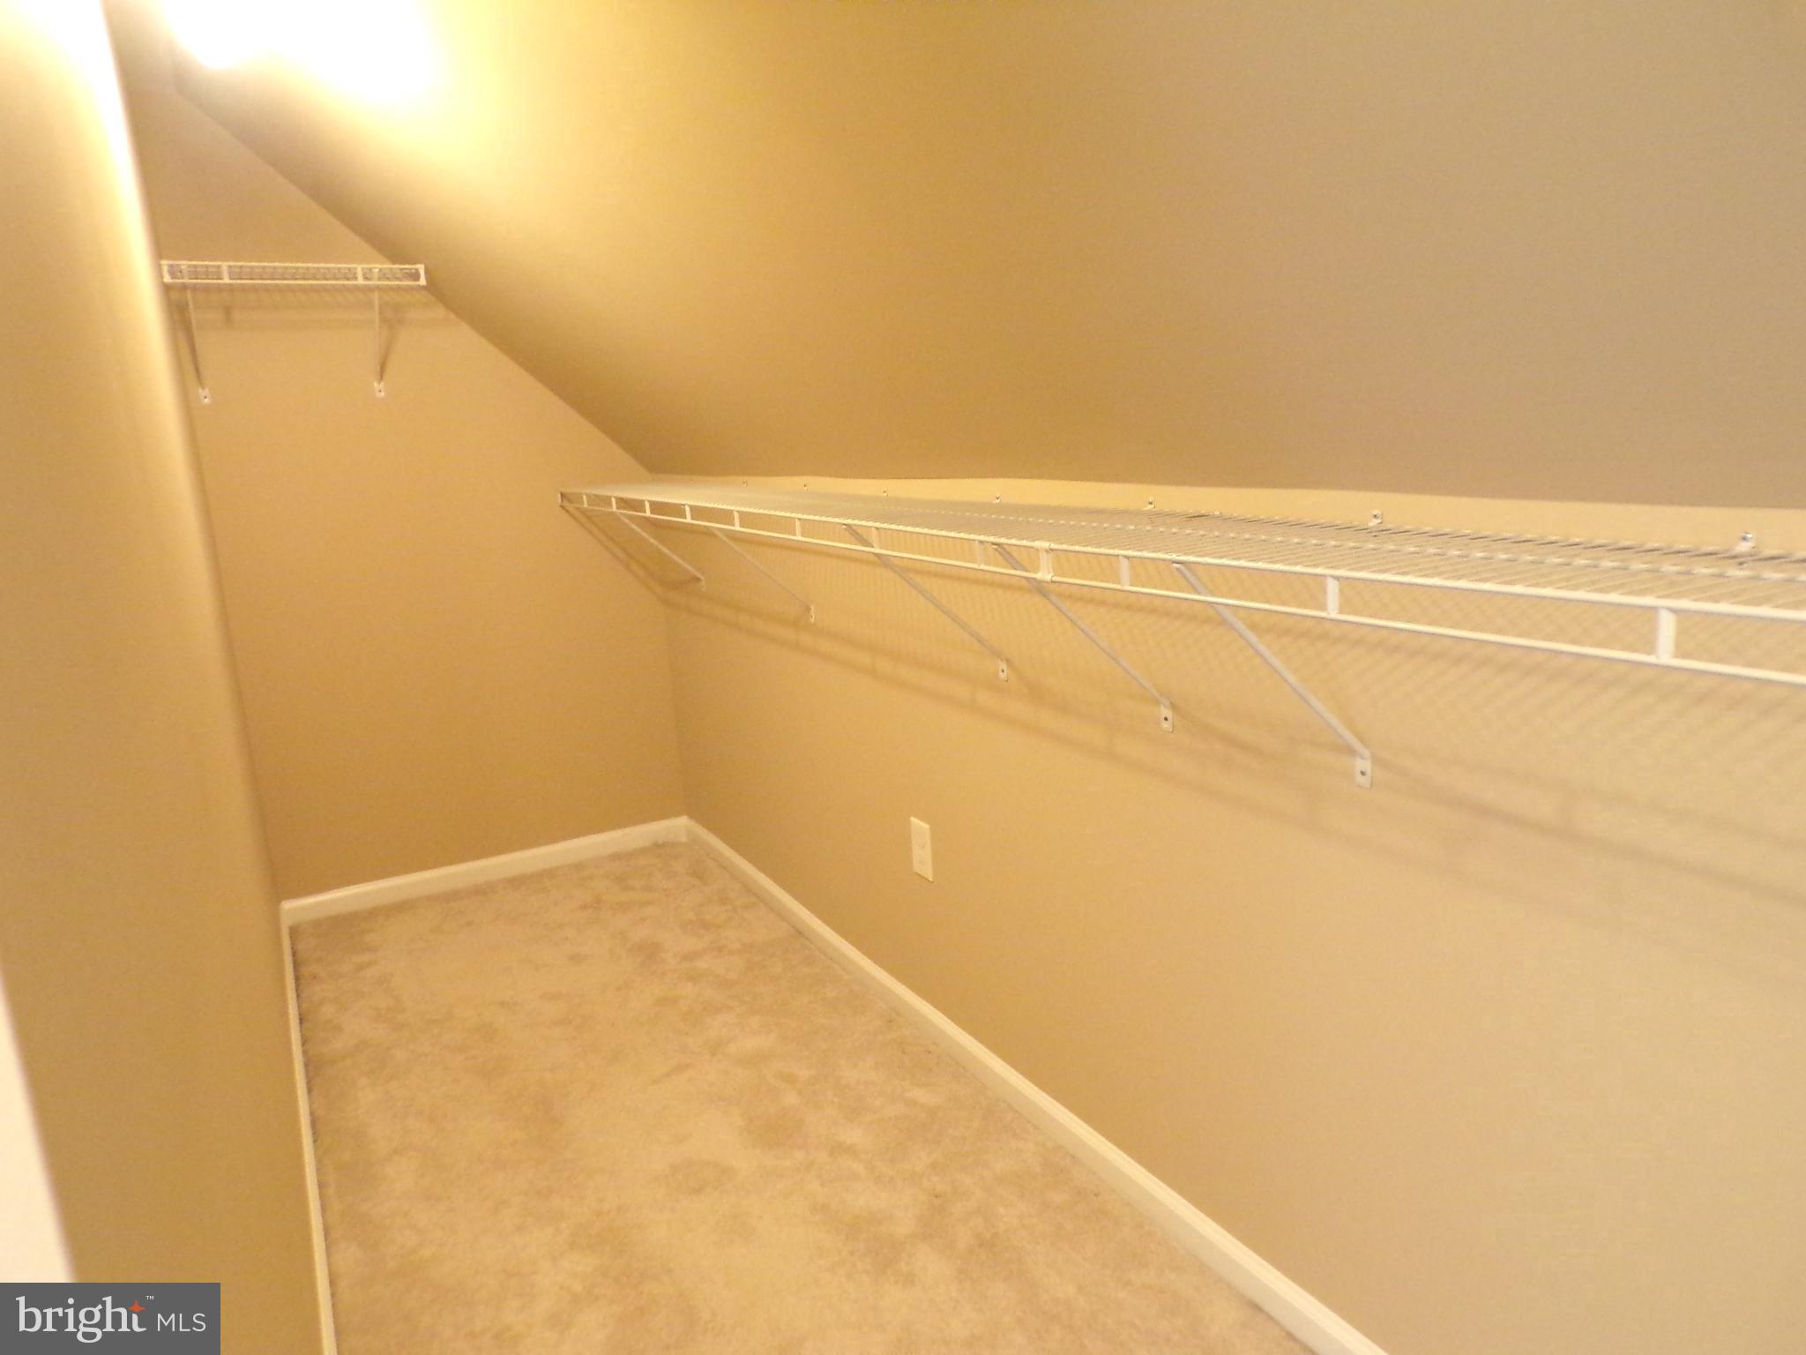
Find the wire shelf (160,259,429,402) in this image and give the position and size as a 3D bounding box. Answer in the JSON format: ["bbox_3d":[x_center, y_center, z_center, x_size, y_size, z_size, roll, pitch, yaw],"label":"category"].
[{"bbox_3d":[-1.575,-0.909,3.302,0.605,0.322,0.300,-10,13,-26],"label":"wire shelf"}]

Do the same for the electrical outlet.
[{"bbox_3d":[0.044,0.359,2.615,0.009,0.117,0.075,-10,13,-26],"label":"electrical outlet"}]

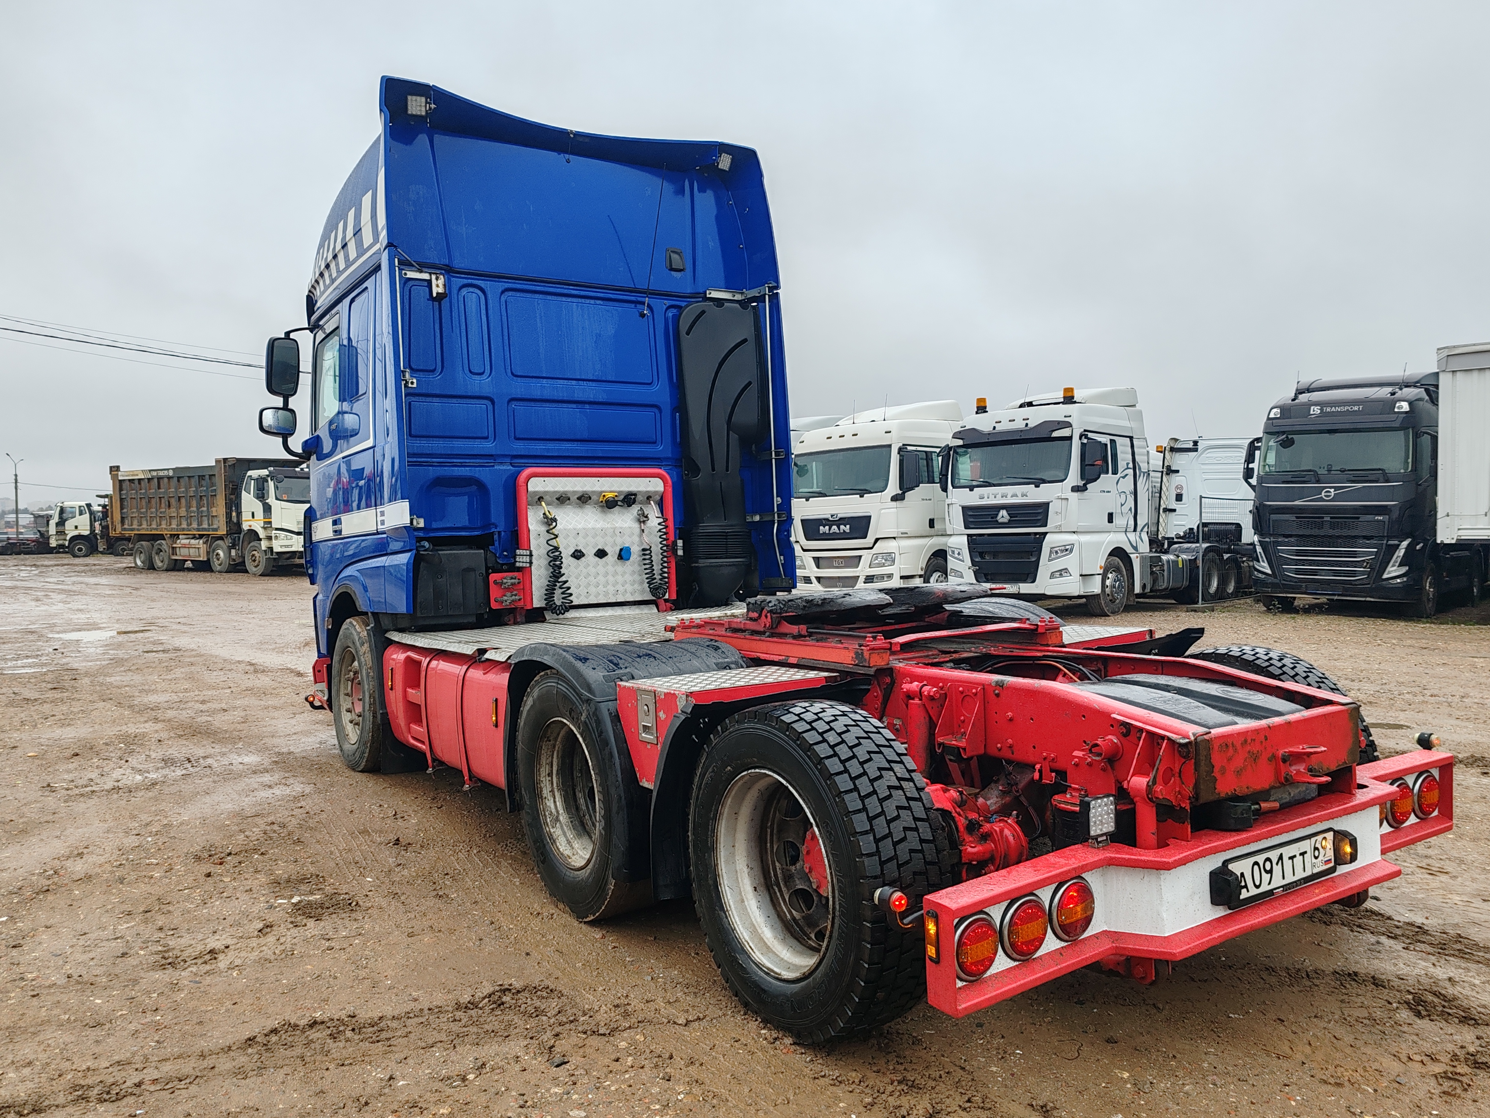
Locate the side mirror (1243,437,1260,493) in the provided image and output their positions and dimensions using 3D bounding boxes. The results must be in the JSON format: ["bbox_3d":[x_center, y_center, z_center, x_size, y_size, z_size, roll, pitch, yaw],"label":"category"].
[{"bbox_3d":[9.030,-1.700,20.660,0.250,0.950,0.220,1,2,42],"label":"side mirror"}]

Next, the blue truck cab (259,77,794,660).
[{"bbox_3d":[-1.528,-0.985,7.815,2.600,3.170,2.750,-4,2,-34],"label":"blue truck cab"}]

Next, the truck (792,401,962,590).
[{"bbox_3d":[3.850,-1.095,23.663,2.500,3.930,6.200,0,3,43],"label":"truck"}]

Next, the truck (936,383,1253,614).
[{"bbox_3d":[6.781,-1.061,21.849,2.520,3.920,6.950,1,2,43],"label":"truck"}]

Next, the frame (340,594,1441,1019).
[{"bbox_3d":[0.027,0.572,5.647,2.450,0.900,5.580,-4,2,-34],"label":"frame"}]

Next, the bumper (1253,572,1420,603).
[{"bbox_3d":[9.950,0.467,19.600,2.480,0.410,0.460,1,2,42],"label":"bumper"}]

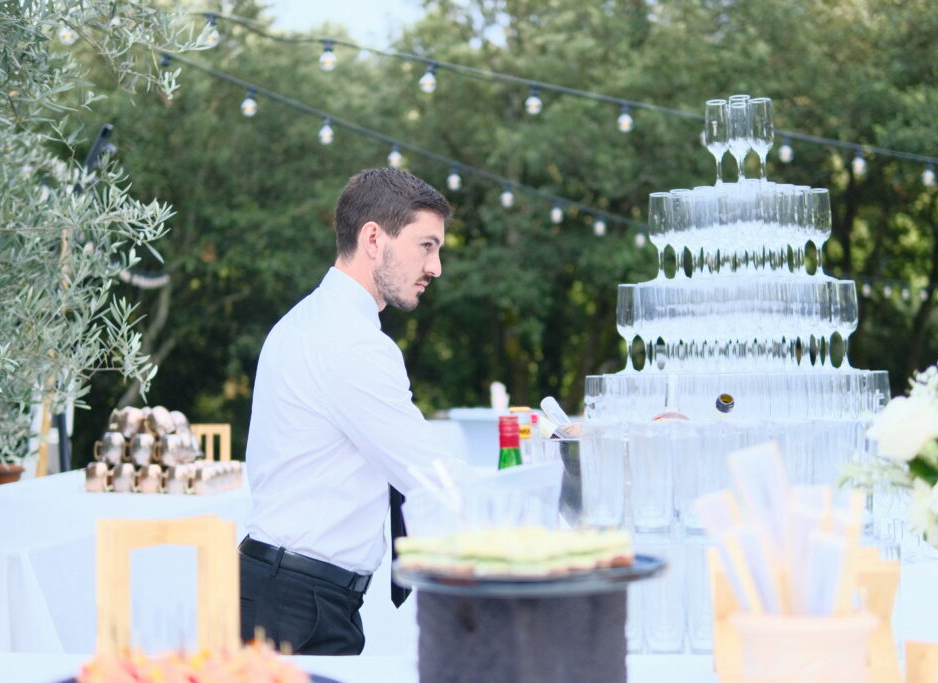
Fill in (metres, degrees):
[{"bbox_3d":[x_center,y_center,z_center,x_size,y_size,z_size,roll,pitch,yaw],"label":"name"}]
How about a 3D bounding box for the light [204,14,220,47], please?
[{"bbox_3d":[-0.764,-0.923,3.800,0.047,0.094,0.047,0,0,0],"label":"light"}]

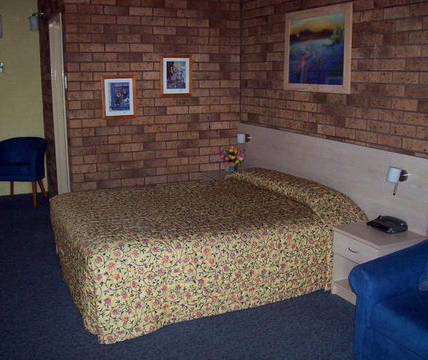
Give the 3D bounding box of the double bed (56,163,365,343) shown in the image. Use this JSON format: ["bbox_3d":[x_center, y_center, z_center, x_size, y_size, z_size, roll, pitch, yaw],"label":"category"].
[{"bbox_3d":[-0.105,0.373,3.957,2.080,0.680,1.610,-6,14,-26],"label":"double bed"}]

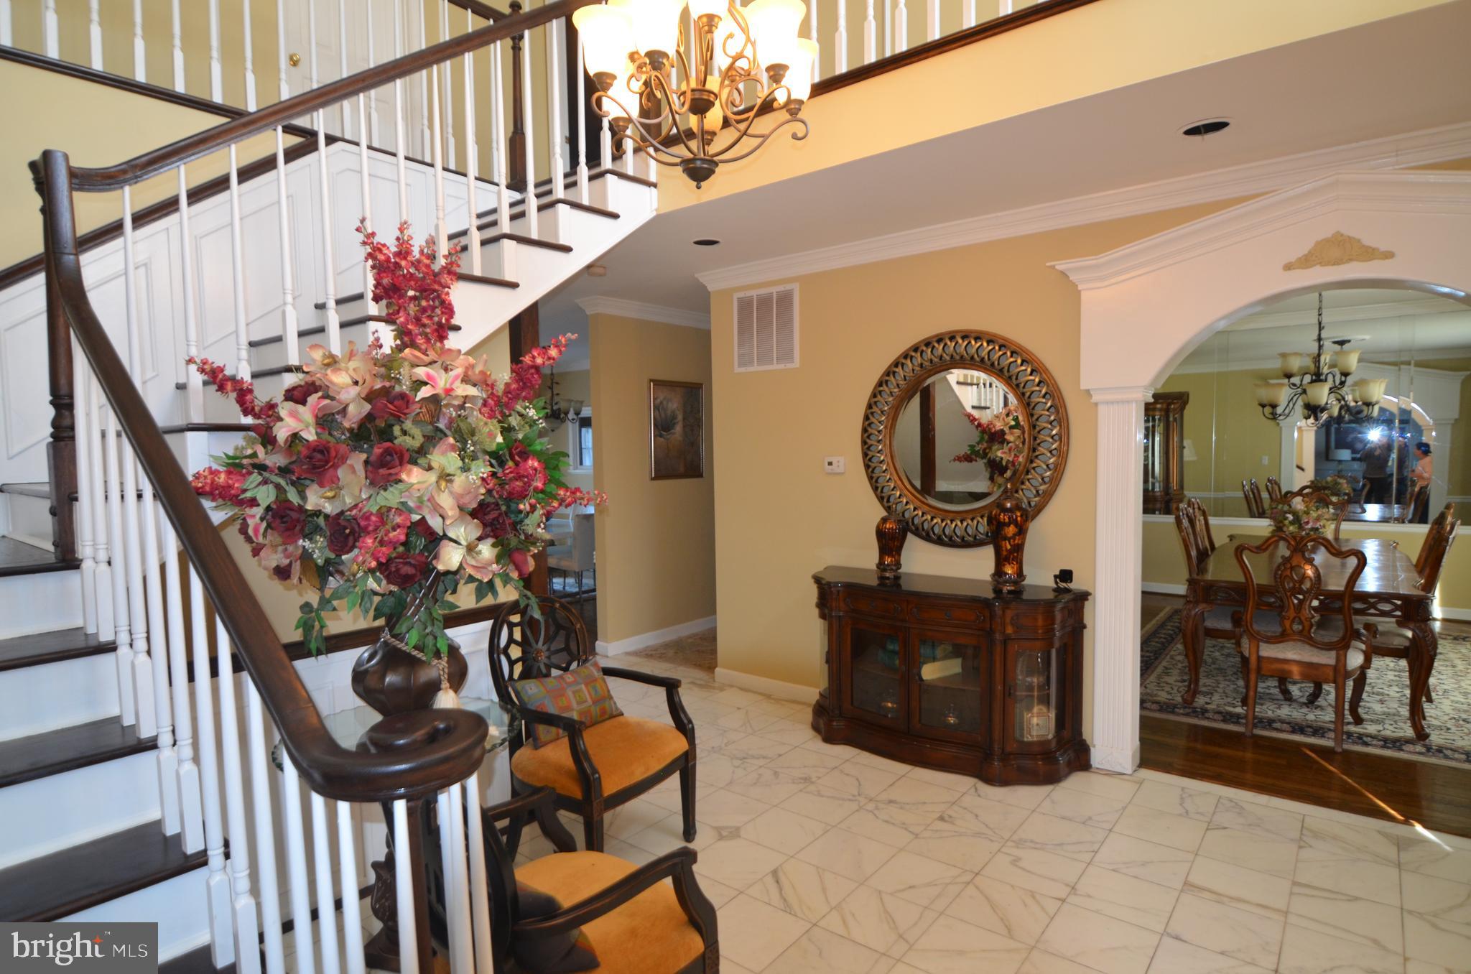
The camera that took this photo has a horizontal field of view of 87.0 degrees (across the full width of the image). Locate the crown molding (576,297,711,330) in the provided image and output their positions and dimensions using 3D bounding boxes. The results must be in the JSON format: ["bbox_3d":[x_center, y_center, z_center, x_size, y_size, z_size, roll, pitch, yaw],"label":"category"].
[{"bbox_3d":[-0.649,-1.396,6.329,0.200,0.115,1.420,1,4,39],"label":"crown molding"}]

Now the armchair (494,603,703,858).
[{"bbox_3d":[-0.573,0.953,3.067,0.670,0.990,0.600,1,4,39],"label":"armchair"}]

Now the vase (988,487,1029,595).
[{"bbox_3d":[1.316,0.242,3.718,0.190,0.525,0.190,1,4,39],"label":"vase"}]

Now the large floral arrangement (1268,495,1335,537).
[{"bbox_3d":[3.883,0.260,5.313,0.375,0.400,0.360,1,4,39],"label":"large floral arrangement"}]

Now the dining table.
[{"bbox_3d":[3.800,0.859,5.177,1.080,0.760,2.420,1,4,37],"label":"dining table"}]

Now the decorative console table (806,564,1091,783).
[{"bbox_3d":[0.980,0.932,3.993,1.500,0.865,0.470,1,4,39],"label":"decorative console table"}]

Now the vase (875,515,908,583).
[{"bbox_3d":[0.839,0.309,4.148,0.172,0.370,0.172,1,4,39],"label":"vase"}]

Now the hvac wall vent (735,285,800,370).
[{"bbox_3d":[0.184,-0.975,4.807,0.490,0.495,0.025,1,4,39],"label":"hvac wall vent"}]

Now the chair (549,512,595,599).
[{"bbox_3d":[-1.761,0.731,8.689,0.600,0.940,0.480,1,4,39],"label":"chair"}]

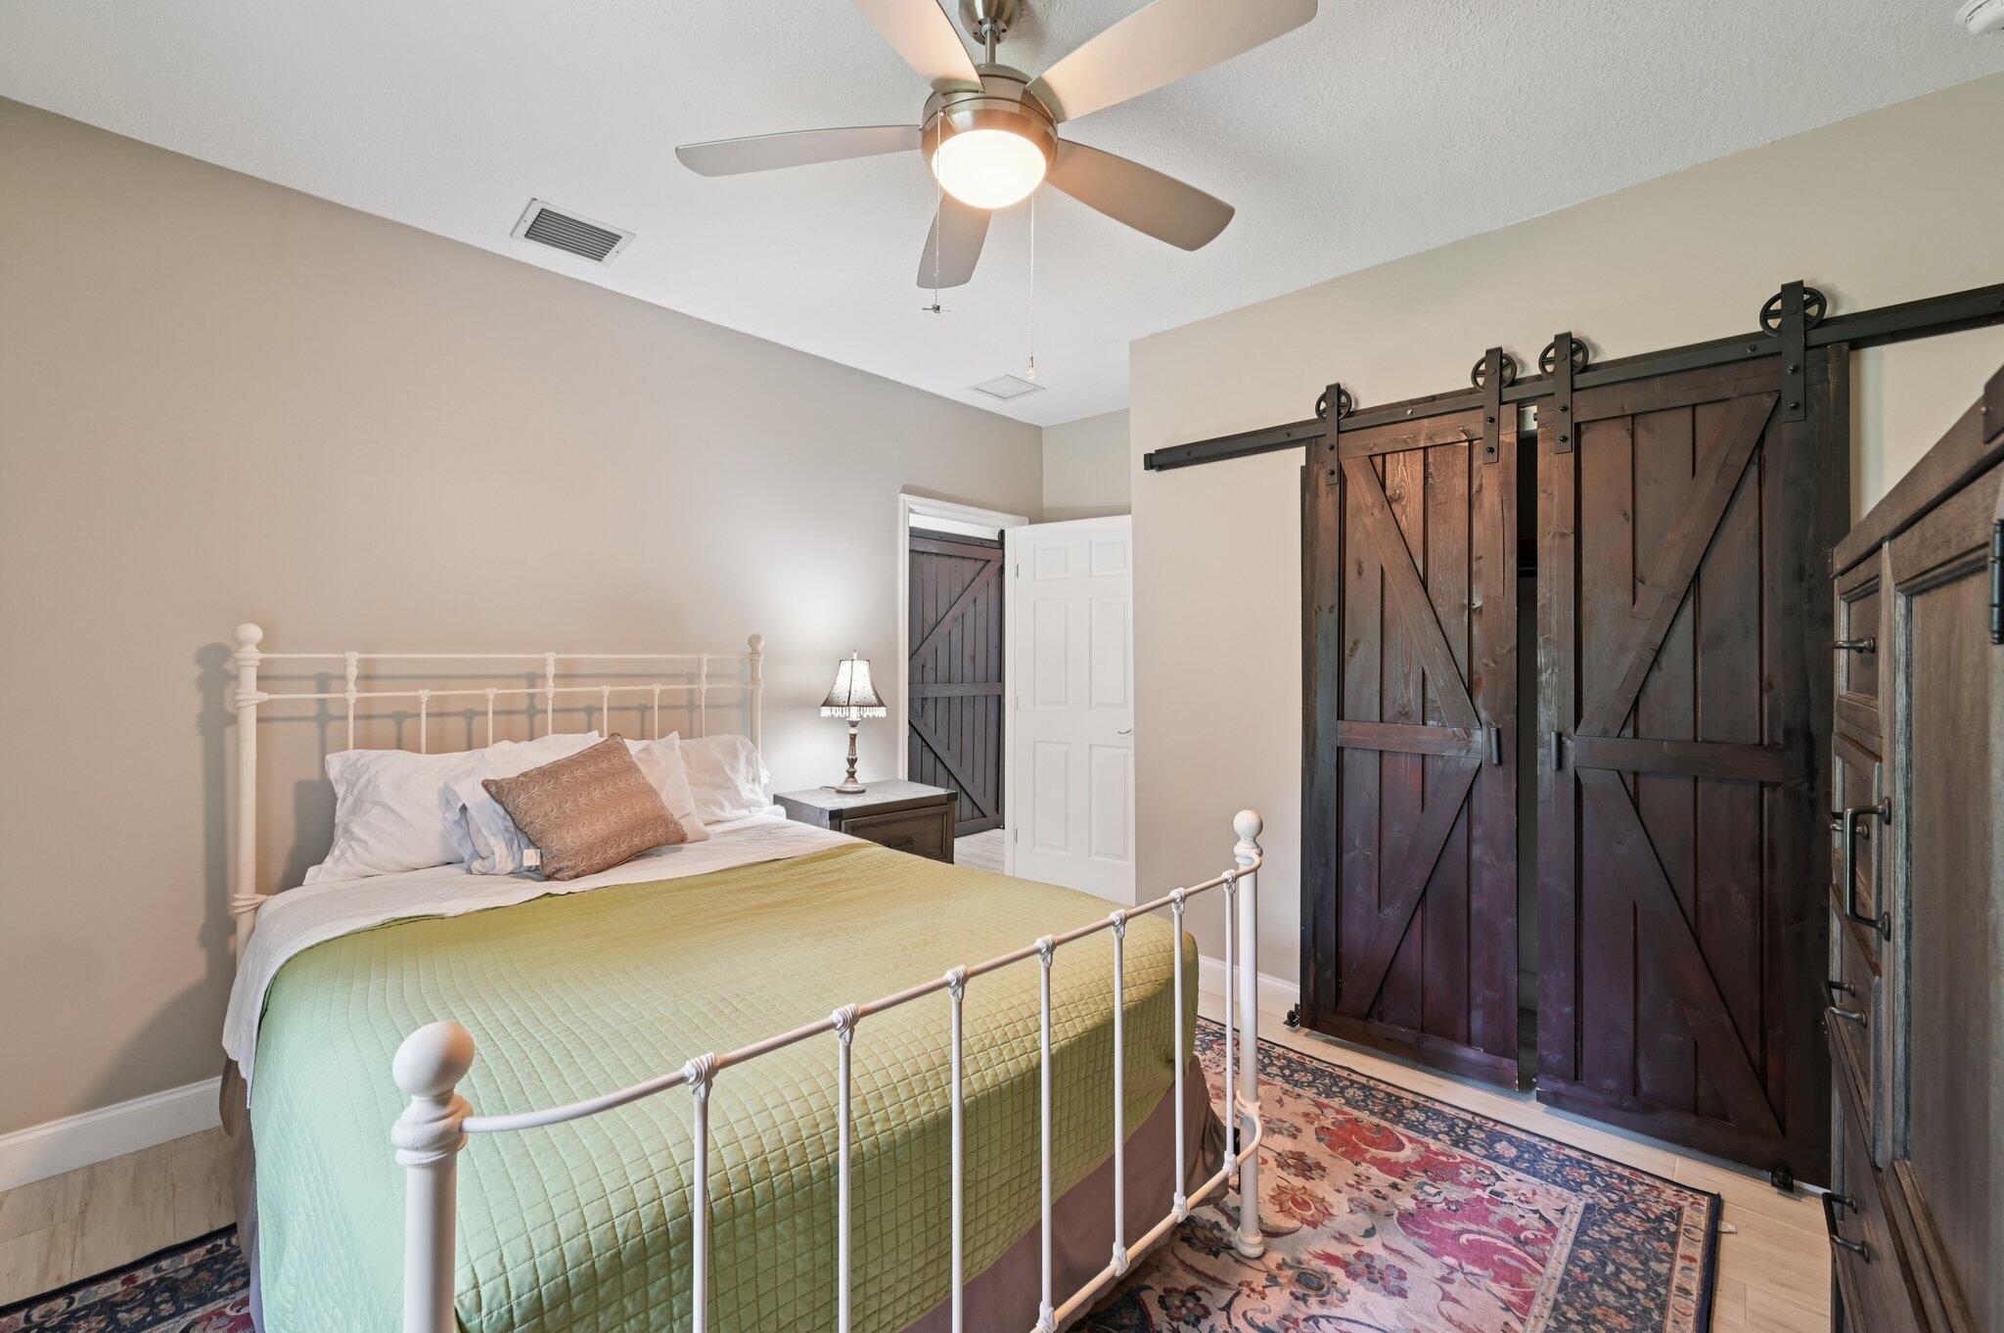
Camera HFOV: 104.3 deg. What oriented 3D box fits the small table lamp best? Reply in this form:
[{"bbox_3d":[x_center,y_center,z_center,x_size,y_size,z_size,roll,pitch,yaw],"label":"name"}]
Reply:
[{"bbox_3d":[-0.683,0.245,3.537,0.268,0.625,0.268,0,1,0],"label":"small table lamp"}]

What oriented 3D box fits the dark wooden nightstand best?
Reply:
[{"bbox_3d":[-0.583,0.915,3.419,0.650,0.712,0.471,0,1,-41],"label":"dark wooden nightstand"}]

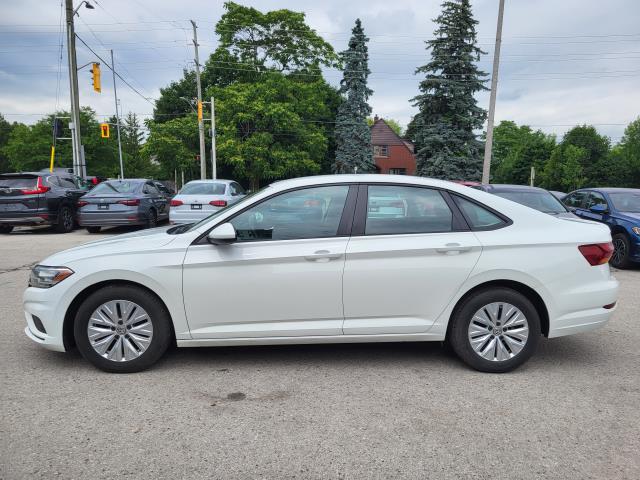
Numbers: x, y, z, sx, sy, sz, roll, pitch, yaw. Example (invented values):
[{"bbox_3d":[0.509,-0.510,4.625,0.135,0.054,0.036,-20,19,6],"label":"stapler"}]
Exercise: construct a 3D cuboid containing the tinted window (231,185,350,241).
[{"bbox_3d":[-0.226,-0.193,3.443,0.920,0.420,0.050,0,-13,-2],"label":"tinted window"}]

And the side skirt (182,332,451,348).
[{"bbox_3d":[-0.057,0.713,3.449,1.910,0.085,0.090,0,7,-2],"label":"side skirt"}]

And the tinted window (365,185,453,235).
[{"bbox_3d":[0.654,-0.222,3.495,0.632,0.375,0.070,1,-16,-4],"label":"tinted window"}]

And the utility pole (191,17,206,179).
[{"bbox_3d":[-6.695,-6.770,26.598,0.360,10.314,0.360,-4,6,-2],"label":"utility pole"}]

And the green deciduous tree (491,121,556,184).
[{"bbox_3d":[19.422,-7.241,45.715,6.507,8.081,6.200,3,7,23],"label":"green deciduous tree"}]

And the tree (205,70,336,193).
[{"bbox_3d":[-3.724,-7.391,35.628,9.286,9.746,8.500,0,6,-6],"label":"tree"}]

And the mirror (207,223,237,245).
[{"bbox_3d":[-0.661,-0.039,3.237,0.170,0.150,0.210,0,7,-2],"label":"mirror"}]

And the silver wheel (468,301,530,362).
[{"bbox_3d":[1.284,0.656,3.550,0.440,0.440,0.180,0,7,-2],"label":"silver wheel"}]

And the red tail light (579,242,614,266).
[{"bbox_3d":[2.058,0.095,3.586,0.360,0.165,0.320,0,7,-2],"label":"red tail light"}]

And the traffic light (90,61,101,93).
[{"bbox_3d":[-9.002,-6.504,19.300,0.380,1.130,0.420,2,7,9],"label":"traffic light"}]

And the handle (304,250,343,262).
[{"bbox_3d":[0.025,0.116,3.365,0.265,0.075,0.060,1,6,-3],"label":"handle"}]

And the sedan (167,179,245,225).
[{"bbox_3d":[-3.374,-1.303,15.691,1.780,1.455,4.630,1,7,1],"label":"sedan"}]

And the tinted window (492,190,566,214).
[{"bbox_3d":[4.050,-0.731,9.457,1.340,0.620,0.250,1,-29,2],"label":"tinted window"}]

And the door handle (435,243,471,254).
[{"bbox_3d":[0.940,0.070,3.351,0.245,0.060,0.060,0,7,-2],"label":"door handle"}]

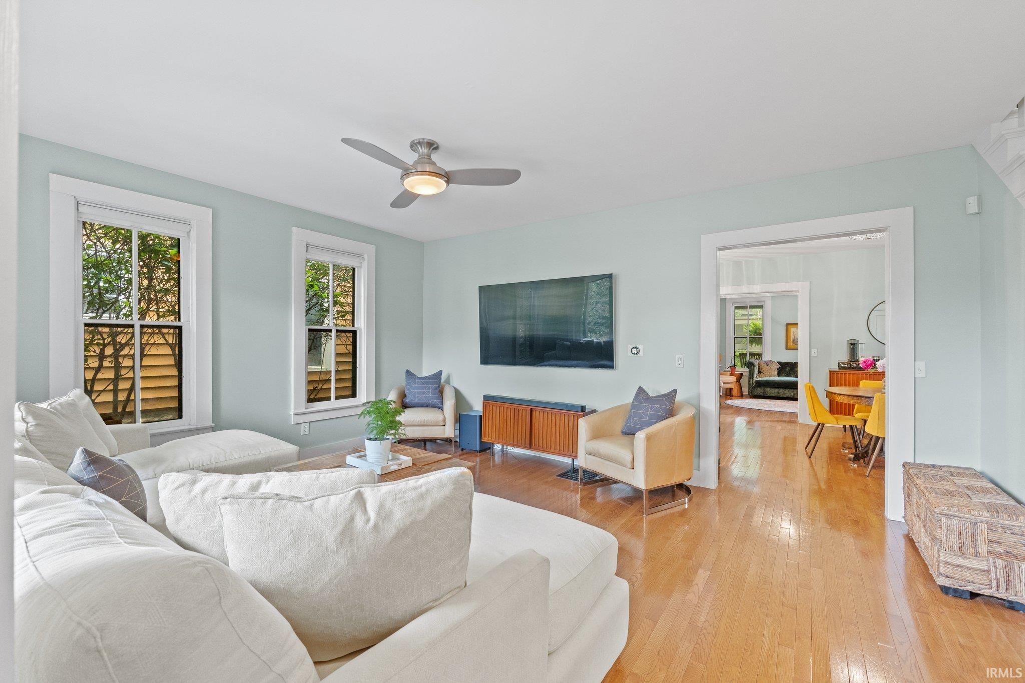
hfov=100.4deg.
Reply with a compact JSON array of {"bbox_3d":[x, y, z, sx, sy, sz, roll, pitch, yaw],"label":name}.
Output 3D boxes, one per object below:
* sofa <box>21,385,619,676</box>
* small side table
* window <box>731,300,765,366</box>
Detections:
[{"bbox_3d":[-1.427,0.825,2.104,3.500,0.920,1.680,0,0,33],"label":"sofa"},{"bbox_3d":[5.464,1.061,10.506,0.420,0.530,0.420,0,0,33],"label":"small side table"},{"bbox_3d":[5.876,-0.192,10.658,0.745,1.720,0.120,0,0,33],"label":"window"}]

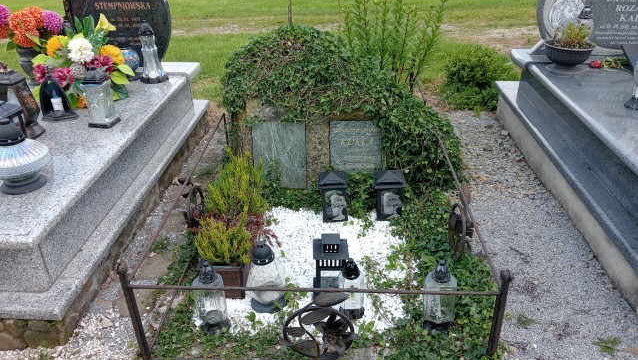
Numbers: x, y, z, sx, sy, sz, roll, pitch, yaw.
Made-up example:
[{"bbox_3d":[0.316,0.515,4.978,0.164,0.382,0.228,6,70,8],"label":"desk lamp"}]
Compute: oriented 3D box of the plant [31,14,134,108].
[{"bbox_3d":[-1.348,-0.672,2.952,0.518,0.427,0.378,0,29,3],"label":"plant"}]

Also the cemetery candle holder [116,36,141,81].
[{"bbox_3d":[-1.222,-0.784,3.314,0.146,0.270,0.146,0,29,3],"label":"cemetery candle holder"}]

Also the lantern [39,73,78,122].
[{"bbox_3d":[-1.387,-0.458,2.752,0.165,0.245,0.119,-5,29,-5],"label":"lantern"}]

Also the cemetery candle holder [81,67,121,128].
[{"bbox_3d":[-1.129,-0.435,2.646,0.140,0.288,0.140,4,29,10],"label":"cemetery candle holder"}]

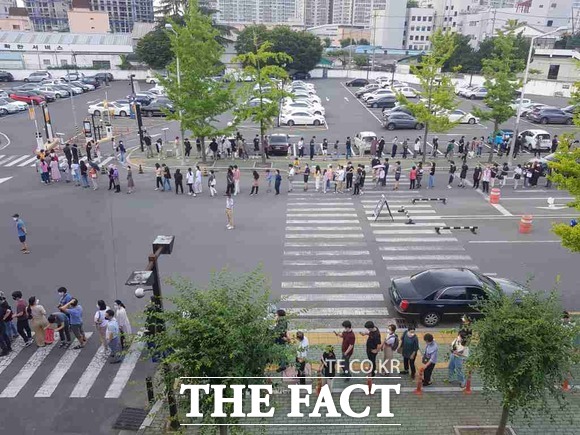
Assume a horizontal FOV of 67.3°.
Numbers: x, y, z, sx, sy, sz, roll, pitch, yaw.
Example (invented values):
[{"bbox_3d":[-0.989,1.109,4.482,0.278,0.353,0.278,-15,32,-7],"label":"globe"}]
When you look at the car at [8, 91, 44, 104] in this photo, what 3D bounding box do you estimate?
[{"bbox_3d":[-33.809,-15.493,56.013,4.100,1.460,1.720,4,22,8],"label":"car"}]

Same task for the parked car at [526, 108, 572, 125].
[{"bbox_3d":[29.114,-11.298,48.200,4.450,1.630,1.850,0,22,0],"label":"parked car"}]

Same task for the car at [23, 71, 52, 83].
[{"bbox_3d":[-46.868,-26.160,81.018,4.400,1.680,1.820,-2,22,-8],"label":"car"}]

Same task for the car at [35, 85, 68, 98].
[{"bbox_3d":[-36.060,-18.876,65.827,4.600,1.460,1.800,0,22,1],"label":"car"}]

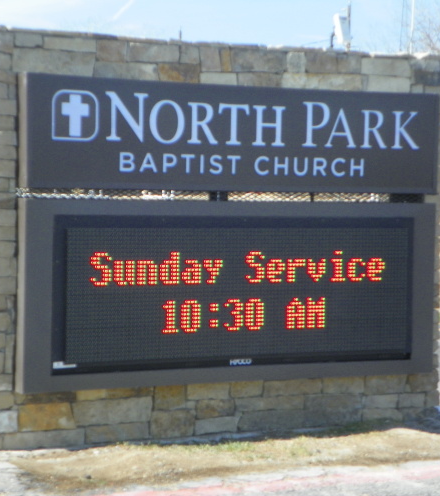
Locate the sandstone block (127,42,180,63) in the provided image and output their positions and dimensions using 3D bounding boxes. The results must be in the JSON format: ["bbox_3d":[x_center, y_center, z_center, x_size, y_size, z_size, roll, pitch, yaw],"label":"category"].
[{"bbox_3d":[-0.352,-0.969,7.447,0.278,0.093,0.120,0,2,-28],"label":"sandstone block"}]

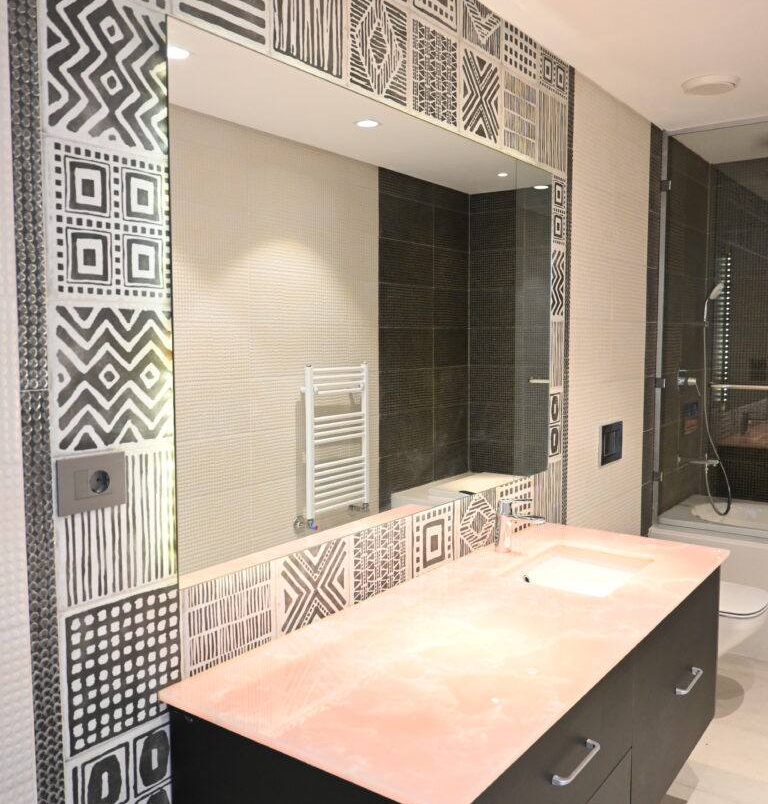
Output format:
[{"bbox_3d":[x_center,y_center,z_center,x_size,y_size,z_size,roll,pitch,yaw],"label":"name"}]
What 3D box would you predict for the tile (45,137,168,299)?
[{"bbox_3d":[-0.367,-0.237,1.039,0.012,0.203,0.197,4,6,37],"label":"tile"}]

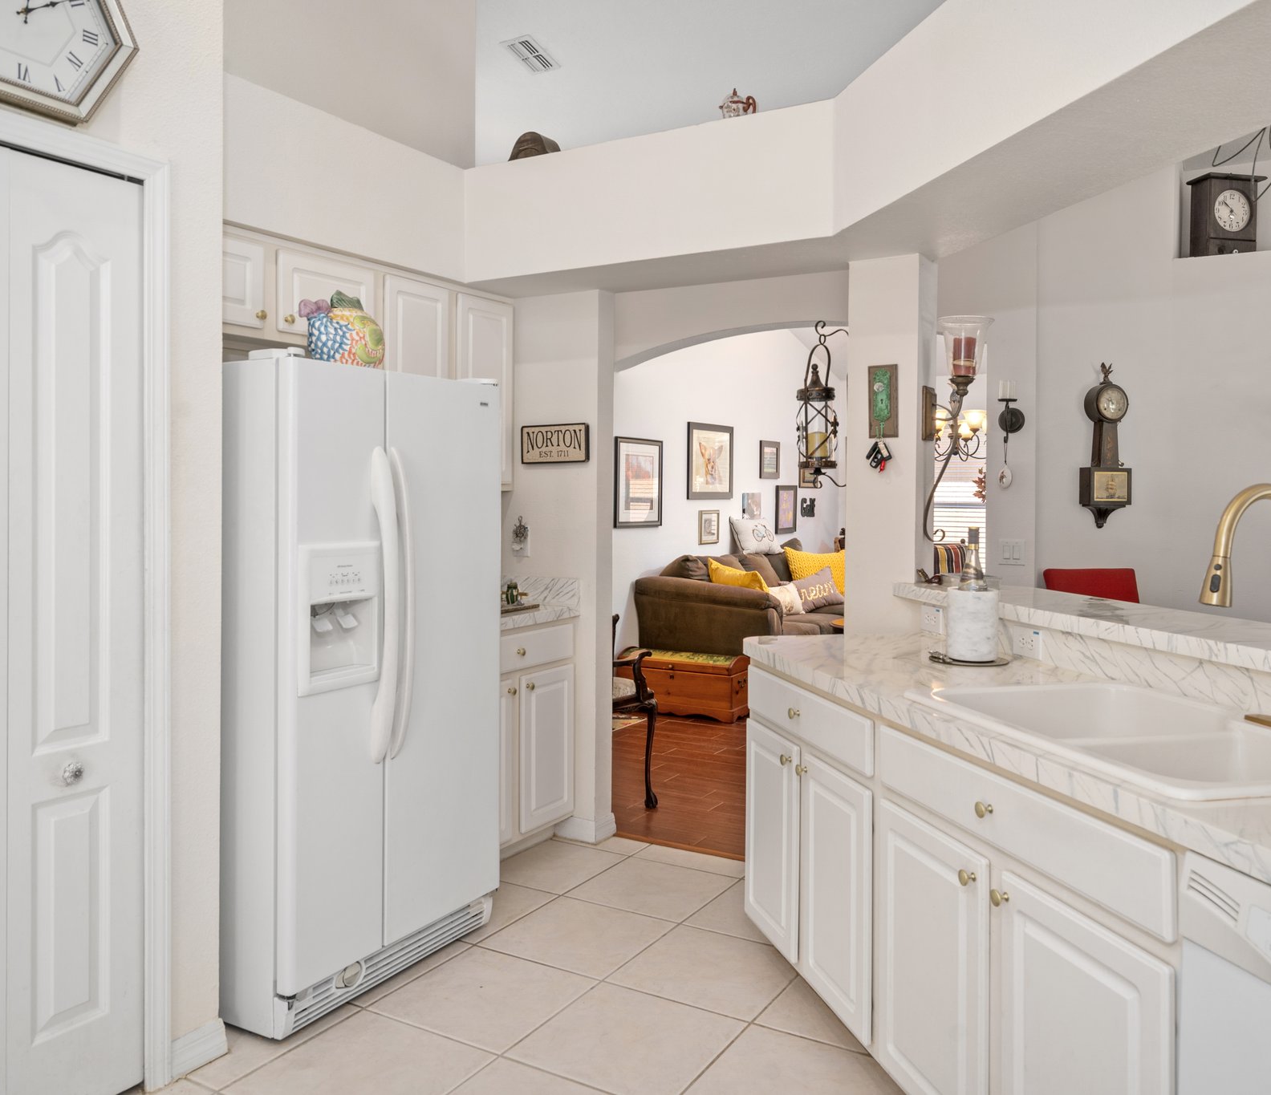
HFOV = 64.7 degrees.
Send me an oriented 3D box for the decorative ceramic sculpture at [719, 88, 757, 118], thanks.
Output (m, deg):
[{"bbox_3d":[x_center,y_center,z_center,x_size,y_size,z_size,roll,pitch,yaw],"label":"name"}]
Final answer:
[{"bbox_3d":[0.338,-1.431,3.281,0.140,0.140,0.095,2,2,23],"label":"decorative ceramic sculpture"}]

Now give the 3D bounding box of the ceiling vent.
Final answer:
[{"bbox_3d":[-0.568,-2.679,5.455,0.192,0.025,0.295,2,-11,31],"label":"ceiling vent"}]

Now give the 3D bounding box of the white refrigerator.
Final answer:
[{"bbox_3d":[-0.944,0.343,2.944,0.850,1.700,0.830,2,2,30],"label":"white refrigerator"}]

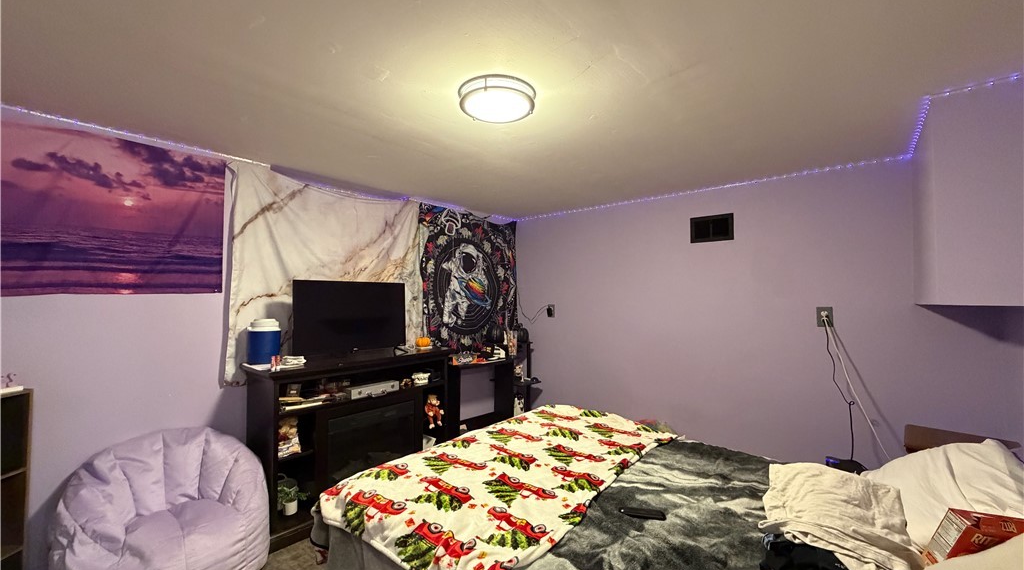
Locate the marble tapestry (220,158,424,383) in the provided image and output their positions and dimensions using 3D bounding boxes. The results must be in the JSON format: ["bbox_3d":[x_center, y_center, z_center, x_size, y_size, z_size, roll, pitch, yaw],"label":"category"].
[{"bbox_3d":[-1.129,-0.054,2.764,0.045,1.247,1.300,-1,-2,41],"label":"marble tapestry"}]

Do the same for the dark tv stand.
[{"bbox_3d":[-0.967,0.907,2.623,0.375,0.899,1.187,-1,-2,41],"label":"dark tv stand"}]

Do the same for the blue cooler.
[{"bbox_3d":[-1.367,0.312,2.296,0.163,0.254,0.163,-1,-2,41],"label":"blue cooler"}]

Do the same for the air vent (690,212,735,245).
[{"bbox_3d":[1.418,-0.400,2.945,0.290,0.184,0.017,-1,-2,41],"label":"air vent"}]

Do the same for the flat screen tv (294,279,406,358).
[{"bbox_3d":[-0.968,0.219,2.550,0.150,0.476,0.729,-1,-2,41],"label":"flat screen tv"}]

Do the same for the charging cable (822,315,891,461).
[{"bbox_3d":[1.935,0.560,2.333,0.280,0.750,0.170,-1,-2,41],"label":"charging cable"}]

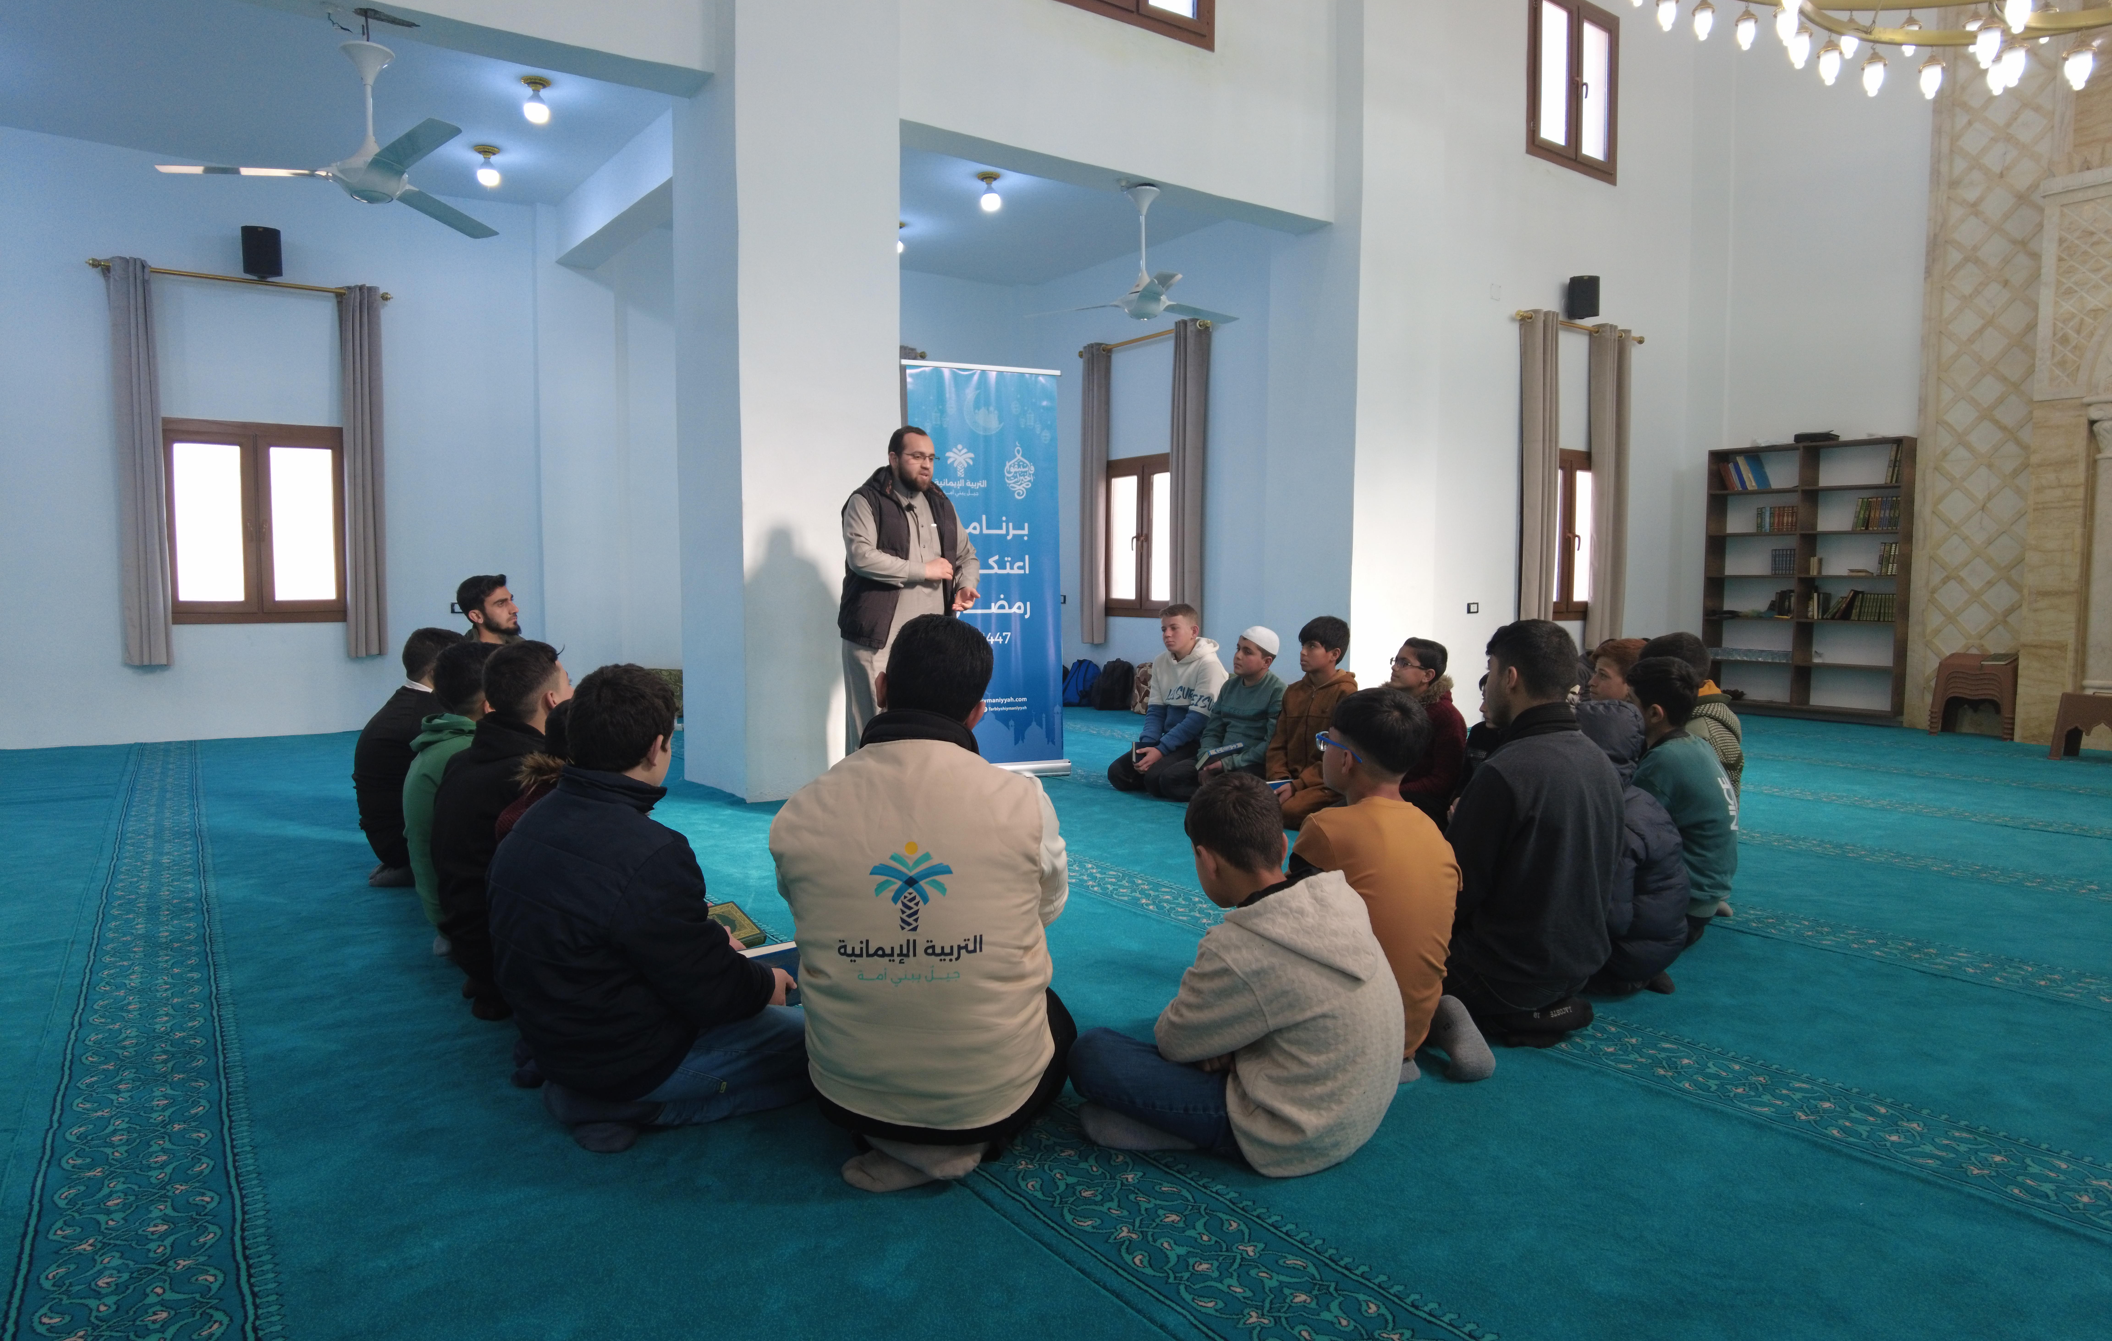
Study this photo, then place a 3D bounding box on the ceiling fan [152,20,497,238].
[{"bbox_3d":[-2.786,-2.177,4.735,1.220,0.700,1.320,-1,4,-18],"label":"ceiling fan"}]

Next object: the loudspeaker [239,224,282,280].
[{"bbox_3d":[-4.800,-2.525,7.379,0.210,0.280,0.190,-3,5,-36],"label":"loudspeaker"}]

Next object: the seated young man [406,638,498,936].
[{"bbox_3d":[-1.580,0.321,3.490,0.460,0.808,0.620,4,6,45],"label":"seated young man"}]

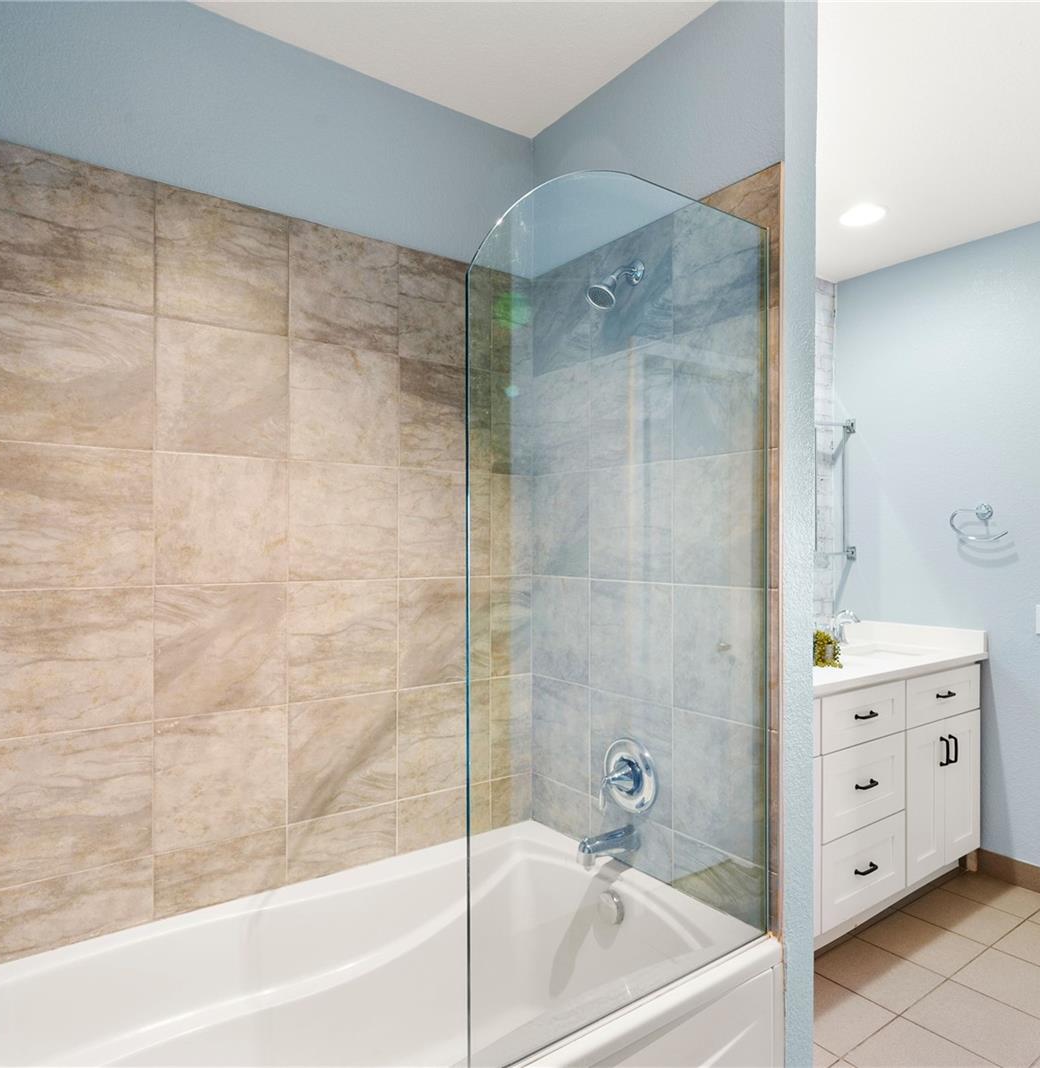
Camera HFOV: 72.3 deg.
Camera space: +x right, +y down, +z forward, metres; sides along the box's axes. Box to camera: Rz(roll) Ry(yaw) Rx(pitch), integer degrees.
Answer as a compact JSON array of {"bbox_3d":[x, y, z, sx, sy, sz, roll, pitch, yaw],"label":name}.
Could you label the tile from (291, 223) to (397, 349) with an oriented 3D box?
[{"bbox_3d":[-0.459,-0.642,1.879,0.300,0.302,0.010,0,-1,-36],"label":"tile"}]

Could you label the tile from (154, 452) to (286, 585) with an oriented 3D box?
[{"bbox_3d":[-0.712,-0.035,1.715,0.301,0.305,0.010,0,-1,-35],"label":"tile"}]

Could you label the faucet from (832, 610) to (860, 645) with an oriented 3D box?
[{"bbox_3d":[1.405,0.406,3.051,0.070,0.150,0.130,0,-1,-35],"label":"faucet"}]

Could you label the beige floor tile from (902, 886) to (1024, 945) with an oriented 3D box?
[{"bbox_3d":[1.639,1.408,2.633,0.302,0.010,0.302,0,-1,-35],"label":"beige floor tile"}]

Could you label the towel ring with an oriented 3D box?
[{"bbox_3d":[1.886,-0.044,2.913,0.068,0.155,0.208,0,-1,-35],"label":"towel ring"}]

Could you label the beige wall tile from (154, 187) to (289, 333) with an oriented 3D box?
[{"bbox_3d":[-0.710,-0.649,1.715,0.301,0.303,0.011,0,0,-35],"label":"beige wall tile"}]

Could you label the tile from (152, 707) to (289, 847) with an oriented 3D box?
[{"bbox_3d":[-0.716,0.580,1.712,0.301,0.303,0.011,0,0,-35],"label":"tile"}]

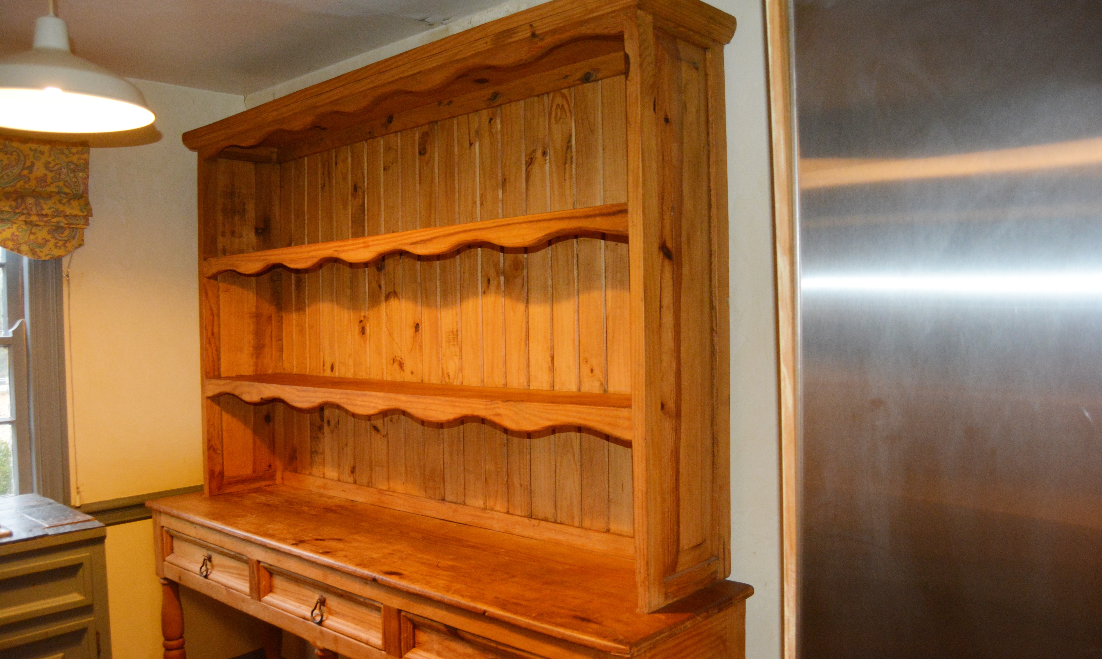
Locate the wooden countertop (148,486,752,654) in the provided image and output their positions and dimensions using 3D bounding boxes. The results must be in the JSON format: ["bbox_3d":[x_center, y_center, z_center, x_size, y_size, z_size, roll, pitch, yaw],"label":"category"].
[{"bbox_3d":[-0.447,0.568,2.259,1.975,0.025,0.459,0,1,41],"label":"wooden countertop"}]

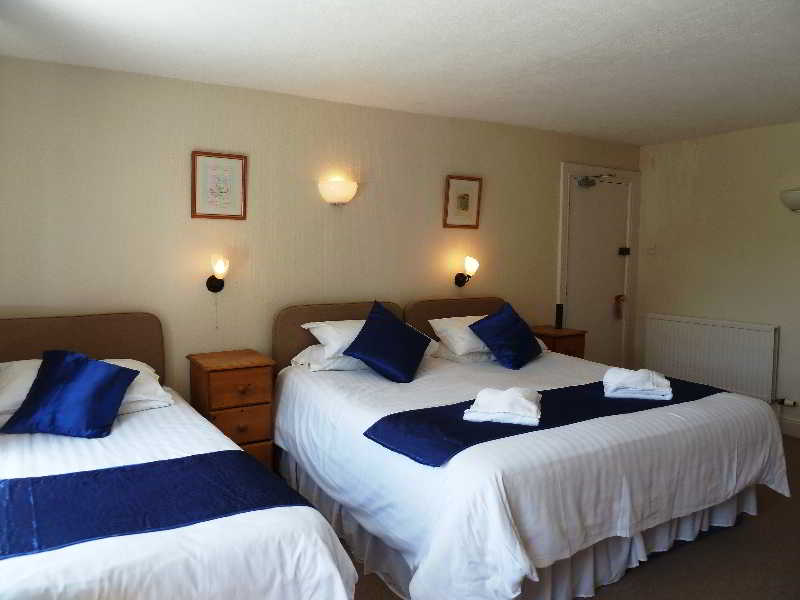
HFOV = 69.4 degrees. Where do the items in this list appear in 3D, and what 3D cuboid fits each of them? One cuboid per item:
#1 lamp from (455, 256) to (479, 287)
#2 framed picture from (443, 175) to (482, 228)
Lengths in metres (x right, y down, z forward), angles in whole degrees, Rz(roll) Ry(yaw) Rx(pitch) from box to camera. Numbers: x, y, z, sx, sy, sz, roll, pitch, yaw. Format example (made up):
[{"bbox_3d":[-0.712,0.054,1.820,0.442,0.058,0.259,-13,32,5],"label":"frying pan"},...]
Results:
[{"bbox_3d":[0.510,-0.211,4.312,0.106,0.235,0.200,-2,5,-29],"label":"lamp"},{"bbox_3d":[0.480,-0.734,4.355,0.320,0.388,0.023,-2,5,-29],"label":"framed picture"}]

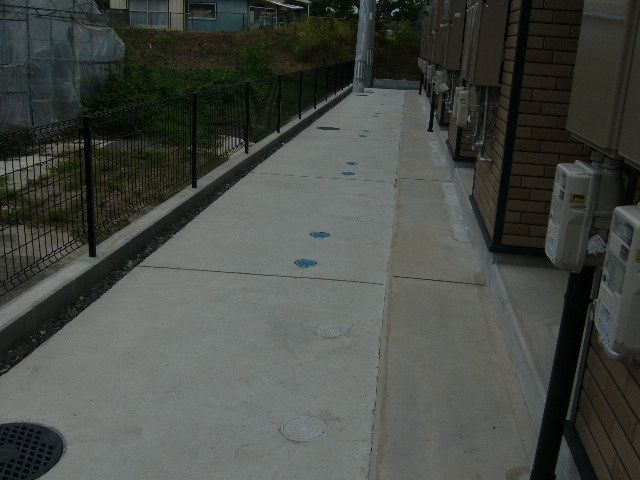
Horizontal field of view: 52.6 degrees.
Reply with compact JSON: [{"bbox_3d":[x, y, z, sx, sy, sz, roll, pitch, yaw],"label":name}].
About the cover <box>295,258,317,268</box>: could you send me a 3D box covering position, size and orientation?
[{"bbox_3d":[-0.099,0.169,4.470,0.158,0.020,0.158,4,17,7],"label":"cover"}]

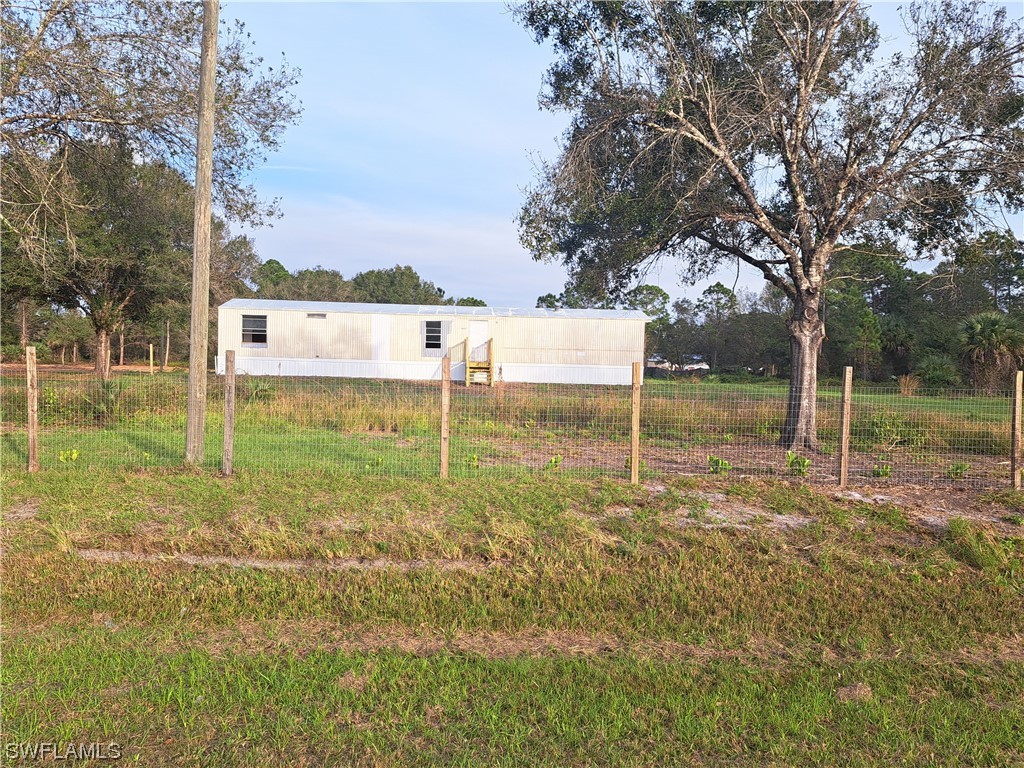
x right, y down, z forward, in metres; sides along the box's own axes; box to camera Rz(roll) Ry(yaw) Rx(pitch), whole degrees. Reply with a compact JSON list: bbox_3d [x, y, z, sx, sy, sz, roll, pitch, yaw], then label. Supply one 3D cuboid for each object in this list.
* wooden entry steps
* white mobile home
[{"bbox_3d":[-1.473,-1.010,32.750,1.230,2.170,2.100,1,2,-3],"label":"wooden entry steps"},{"bbox_3d":[-3.620,-2.107,35.700,20.300,3.700,4.150,1,2,-3],"label":"white mobile home"}]

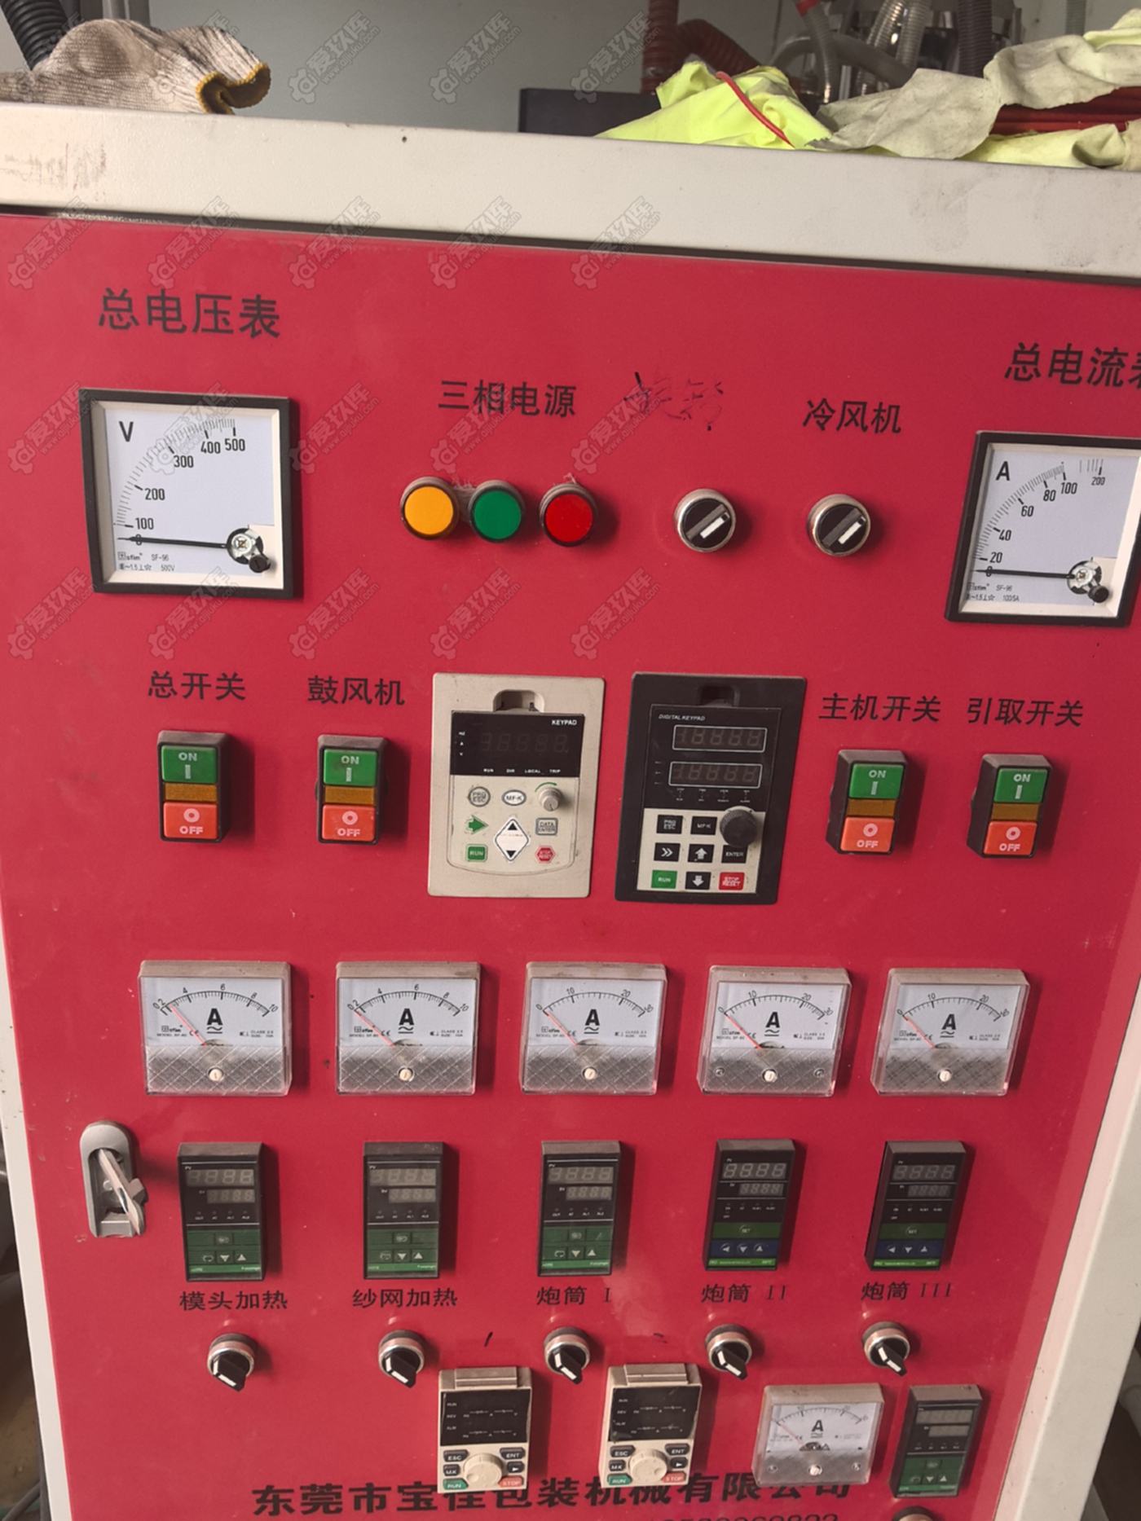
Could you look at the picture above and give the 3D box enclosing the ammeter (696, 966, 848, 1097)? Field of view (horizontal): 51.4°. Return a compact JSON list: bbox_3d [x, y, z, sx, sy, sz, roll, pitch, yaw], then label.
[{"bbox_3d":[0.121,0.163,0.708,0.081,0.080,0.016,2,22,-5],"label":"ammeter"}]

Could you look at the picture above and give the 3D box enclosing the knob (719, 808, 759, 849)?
[{"bbox_3d":[0.094,0.038,0.660,0.019,0.019,0.011,2,20,-5],"label":"knob"}]

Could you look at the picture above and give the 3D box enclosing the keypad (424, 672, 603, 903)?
[{"bbox_3d":[-0.030,0.018,0.646,0.090,0.130,0.015,2,21,-5],"label":"keypad"}]

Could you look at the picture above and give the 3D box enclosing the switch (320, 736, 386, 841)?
[{"bbox_3d":[-0.117,0.016,0.635,0.031,0.055,0.021,2,21,-5],"label":"switch"}]

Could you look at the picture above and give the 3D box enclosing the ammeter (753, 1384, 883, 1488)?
[{"bbox_3d":[0.175,0.477,0.838,0.080,0.079,0.015,2,21,-5],"label":"ammeter"}]

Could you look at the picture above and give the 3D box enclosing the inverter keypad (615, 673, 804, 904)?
[{"bbox_3d":[0.077,0.020,0.654,0.094,0.136,0.017,2,21,-5],"label":"inverter keypad"}]

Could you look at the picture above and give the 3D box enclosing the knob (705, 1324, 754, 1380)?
[{"bbox_3d":[0.107,0.397,0.791,0.029,0.029,0.024,2,20,-5],"label":"knob"}]

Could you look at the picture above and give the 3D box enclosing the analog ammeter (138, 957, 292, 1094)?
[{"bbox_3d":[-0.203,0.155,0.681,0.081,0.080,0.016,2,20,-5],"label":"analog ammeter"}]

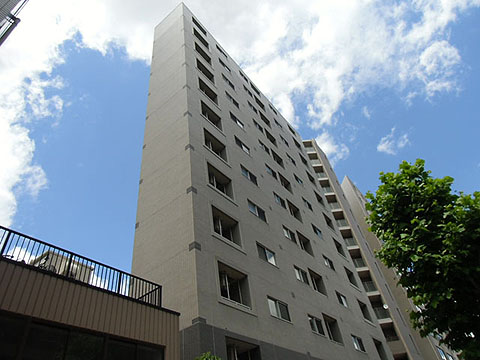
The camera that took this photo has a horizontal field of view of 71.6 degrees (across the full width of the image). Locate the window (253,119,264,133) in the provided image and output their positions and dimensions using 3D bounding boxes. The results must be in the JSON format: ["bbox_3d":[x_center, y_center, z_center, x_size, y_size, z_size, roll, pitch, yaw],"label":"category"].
[{"bbox_3d":[1.591,-4.816,29.904,0.180,0.863,1.367,-33,-48,22],"label":"window"}]

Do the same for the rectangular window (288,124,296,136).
[{"bbox_3d":[6.537,-6.341,42.544,0.250,1.571,1.324,-33,-48,22],"label":"rectangular window"}]

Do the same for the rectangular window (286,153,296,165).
[{"bbox_3d":[5.102,-1.858,32.850,0.150,0.847,1.650,-33,-48,22],"label":"rectangular window"}]

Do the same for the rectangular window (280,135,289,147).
[{"bbox_3d":[4.708,-3.906,34.822,0.150,0.847,1.650,-33,-48,22],"label":"rectangular window"}]

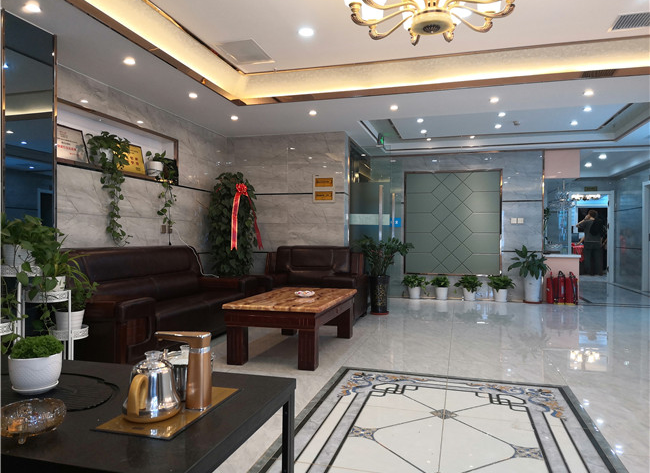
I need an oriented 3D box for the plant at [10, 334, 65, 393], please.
[{"bbox_3d":[-0.824,0.354,1.390,0.140,0.148,0.140,0,0,15],"label":"plant"}]

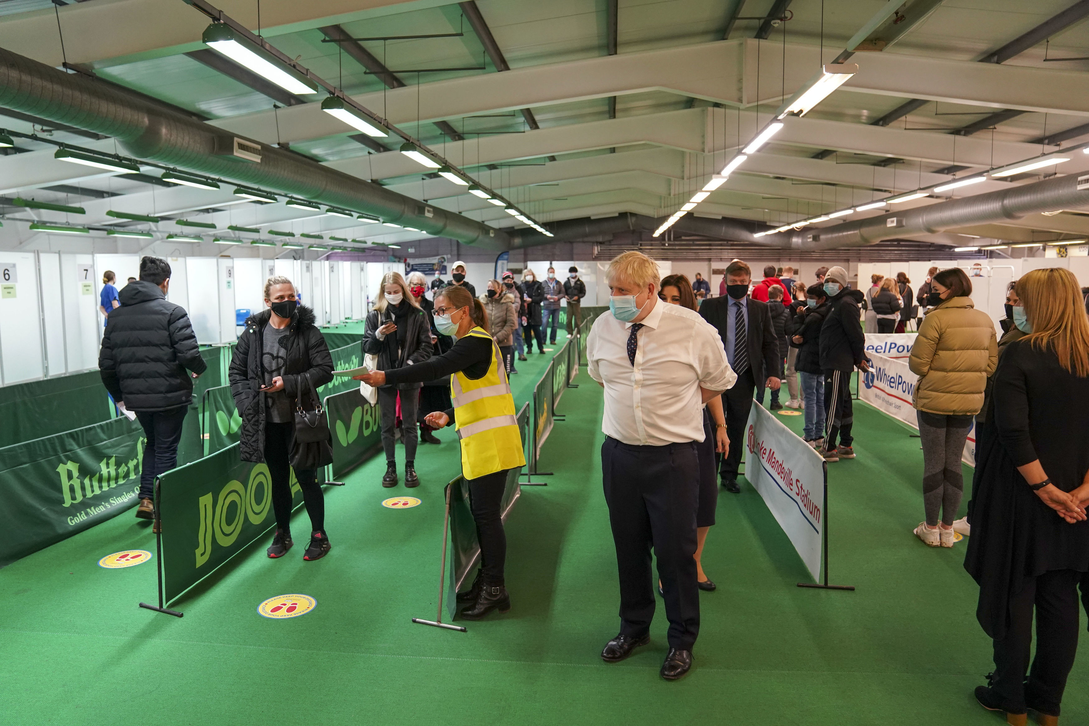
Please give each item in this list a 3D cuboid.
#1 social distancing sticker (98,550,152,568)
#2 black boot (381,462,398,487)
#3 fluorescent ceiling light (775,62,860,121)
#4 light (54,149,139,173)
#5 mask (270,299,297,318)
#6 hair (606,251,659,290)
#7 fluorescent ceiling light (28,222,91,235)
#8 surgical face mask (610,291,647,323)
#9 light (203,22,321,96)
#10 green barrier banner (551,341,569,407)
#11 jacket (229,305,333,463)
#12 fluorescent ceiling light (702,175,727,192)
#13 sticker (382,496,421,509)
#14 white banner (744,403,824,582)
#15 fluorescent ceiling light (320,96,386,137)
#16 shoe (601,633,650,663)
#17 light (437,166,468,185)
[{"bbox_3d":[-2.490,1.163,4.489,0.310,0.005,0.310,1,7,5],"label":"social distancing sticker"},{"bbox_3d":[-1.250,0.890,6.170,0.120,0.165,0.280,0,7,-2],"label":"black boot"},{"bbox_3d":[2.513,-2.528,7.088,0.280,0.100,1.820,0,7,5],"label":"fluorescent ceiling light"},{"bbox_3d":[-6.376,-2.895,10.863,0.220,0.140,1.550,0,7,5],"label":"light"},{"bbox_3d":[-1.505,-0.312,4.364,0.140,0.110,0.085,-5,12,-38],"label":"mask"},{"bbox_3d":[0.367,-0.384,3.156,0.200,0.175,0.240,6,9,43],"label":"hair"},{"bbox_3d":[-10.027,-2.782,15.645,0.220,0.130,1.530,1,7,5],"label":"fluorescent ceiling light"},{"bbox_3d":[0.337,-0.228,3.115,0.088,0.118,0.140,-15,14,-36],"label":"surgical face mask"},{"bbox_3d":[-2.167,-2.358,5.922,0.220,0.140,1.520,0,7,5],"label":"light"},{"bbox_3d":[0.233,0.107,10.058,0.040,0.610,2.280,1,7,6],"label":"green barrier banner"},{"bbox_3d":[-1.571,0.122,4.511,0.580,0.940,0.370,1,7,6],"label":"jacket"},{"bbox_3d":[2.966,-3.147,13.191,0.270,0.100,1.840,1,7,5],"label":"fluorescent ceiling light"},{"bbox_3d":[-1.050,1.030,5.574,0.310,0.005,0.310,1,7,5],"label":"sticker"},{"bbox_3d":[1.580,0.712,5.203,0.050,0.680,2.281,0,7,4],"label":"white banner"},{"bbox_3d":[-1.982,-2.609,8.049,0.215,0.135,1.500,0,7,5],"label":"fluorescent ceiling light"},{"bbox_3d":[0.385,1.250,3.401,0.280,0.105,0.105,-6,9,-40],"label":"shoe"},{"bbox_3d":[-1.465,-3.060,12.310,0.220,0.130,1.540,1,7,5],"label":"light"}]

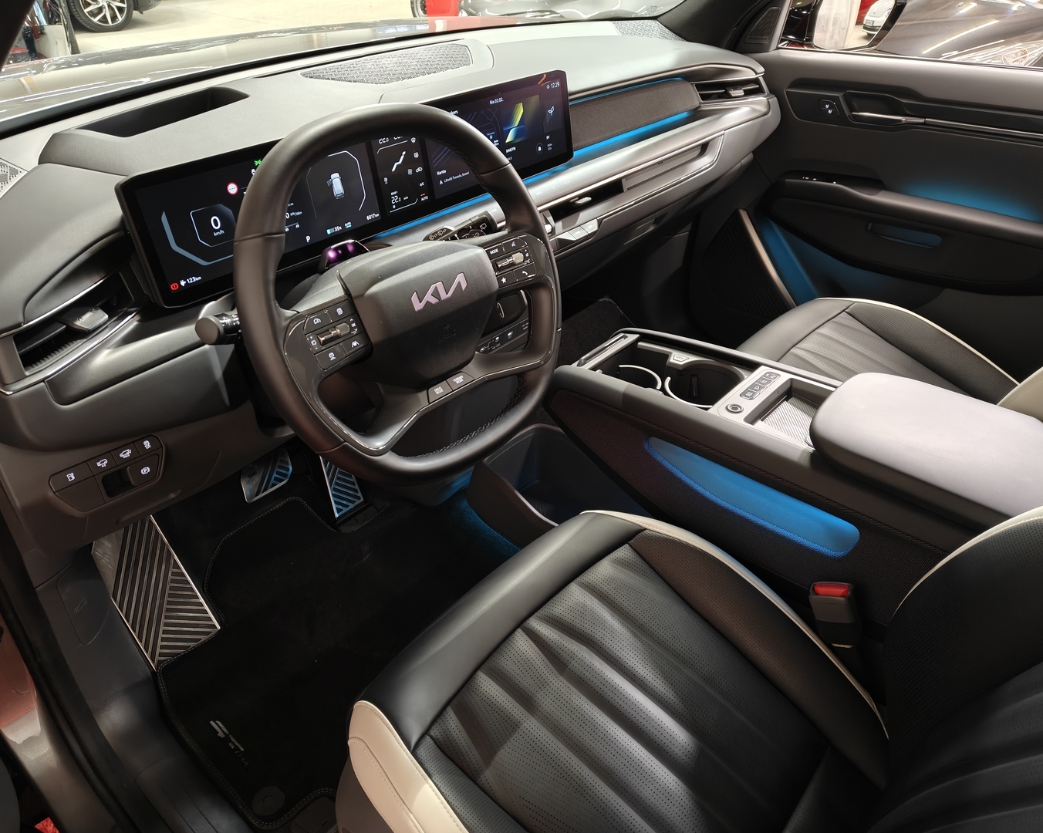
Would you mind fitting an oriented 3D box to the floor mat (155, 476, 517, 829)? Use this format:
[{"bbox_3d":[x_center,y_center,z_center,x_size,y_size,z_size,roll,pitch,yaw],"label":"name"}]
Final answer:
[{"bbox_3d":[-0.281,0.300,1.249,0.555,0.040,0.578,26,43,33],"label":"floor mat"}]

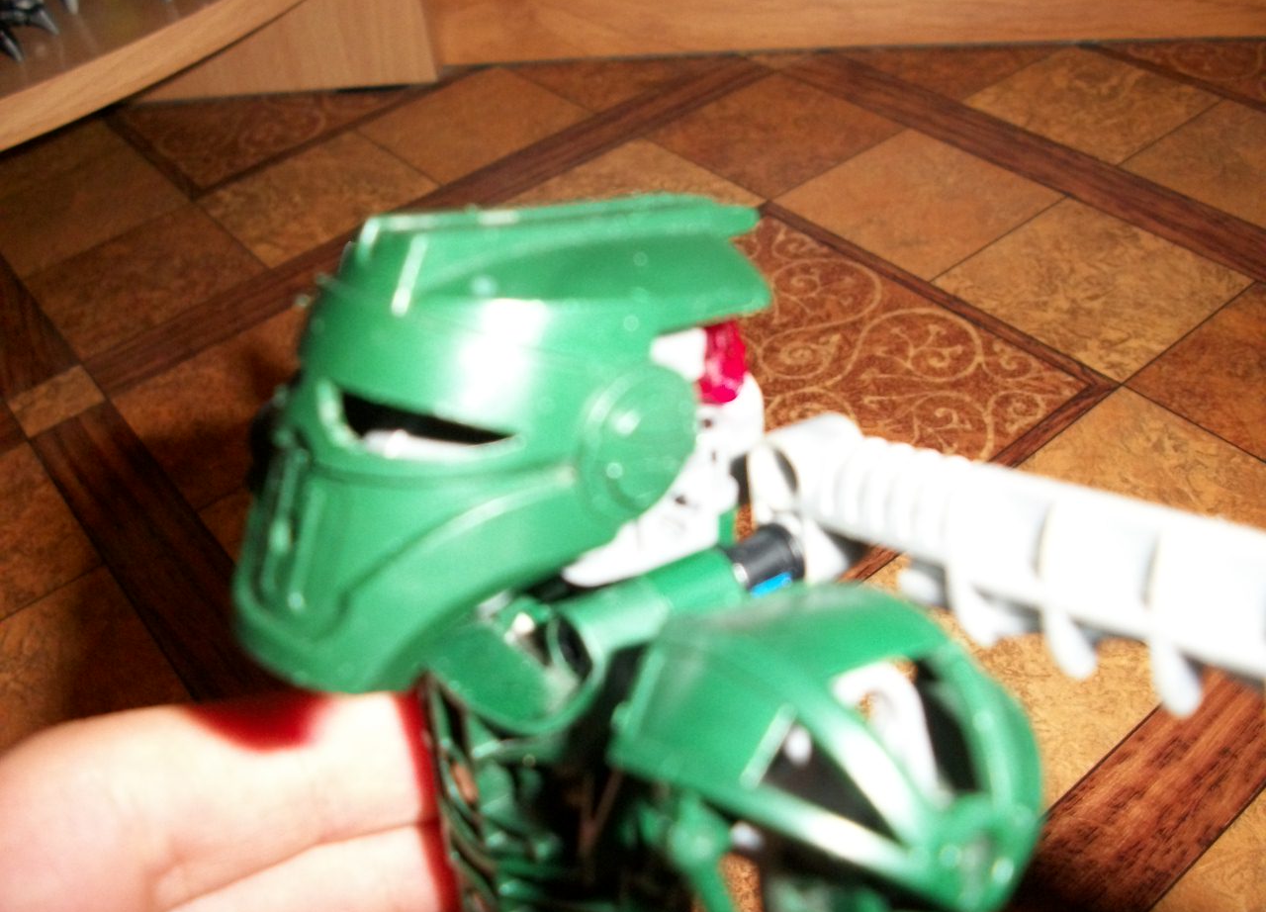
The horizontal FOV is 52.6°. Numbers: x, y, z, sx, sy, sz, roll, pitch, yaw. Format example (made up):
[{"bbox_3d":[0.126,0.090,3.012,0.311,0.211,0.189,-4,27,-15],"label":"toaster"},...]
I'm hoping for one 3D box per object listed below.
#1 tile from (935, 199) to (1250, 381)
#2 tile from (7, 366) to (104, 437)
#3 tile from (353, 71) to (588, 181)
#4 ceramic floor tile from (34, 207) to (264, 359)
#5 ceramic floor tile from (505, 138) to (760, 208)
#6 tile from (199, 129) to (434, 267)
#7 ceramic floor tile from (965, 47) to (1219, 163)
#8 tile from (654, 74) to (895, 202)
[{"bbox_3d":[0.225,-0.082,0.627,0.118,0.009,0.118,-31,46,-24],"label":"tile"},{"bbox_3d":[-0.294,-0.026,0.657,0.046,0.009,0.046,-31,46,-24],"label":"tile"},{"bbox_3d":[-0.104,-0.213,0.834,0.118,0.009,0.118,-31,46,-24],"label":"tile"},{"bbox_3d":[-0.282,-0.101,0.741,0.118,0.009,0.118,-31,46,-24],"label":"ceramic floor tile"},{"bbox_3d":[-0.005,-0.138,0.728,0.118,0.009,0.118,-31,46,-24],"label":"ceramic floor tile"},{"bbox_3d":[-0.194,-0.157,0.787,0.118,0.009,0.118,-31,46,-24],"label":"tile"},{"bbox_3d":[0.278,-0.210,0.772,0.118,0.009,0.118,-31,46,-24],"label":"ceramic floor tile"},{"bbox_3d":[0.086,-0.193,0.776,0.118,0.009,0.118,-31,46,-24],"label":"tile"}]

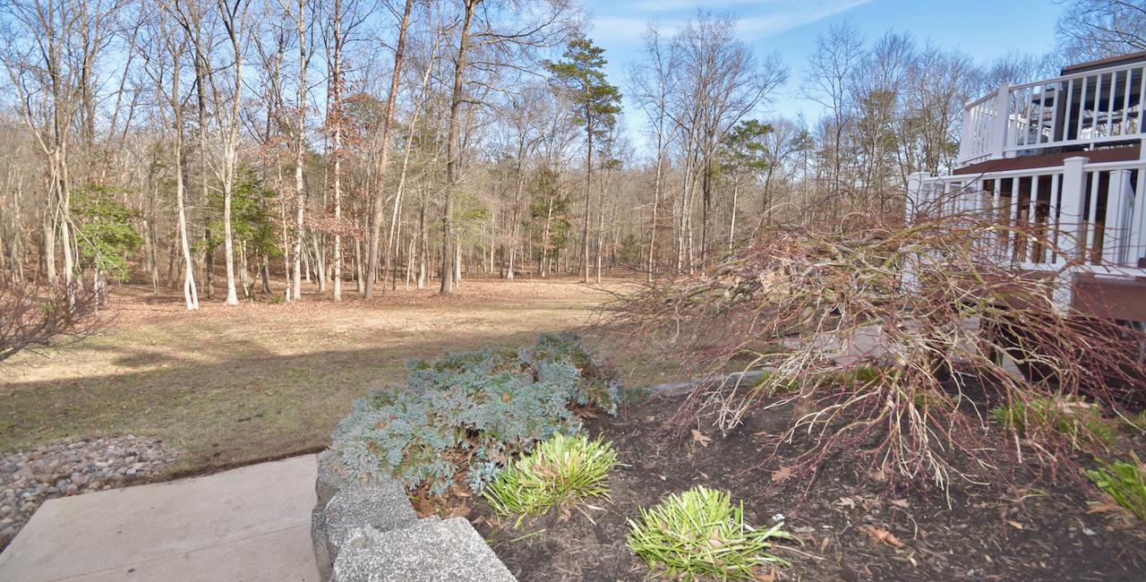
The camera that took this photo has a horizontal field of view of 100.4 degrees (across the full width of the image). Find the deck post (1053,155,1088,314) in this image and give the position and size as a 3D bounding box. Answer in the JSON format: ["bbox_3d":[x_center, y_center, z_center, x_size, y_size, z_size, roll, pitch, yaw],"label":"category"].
[{"bbox_3d":[4.080,-0.446,3.917,0.120,1.269,0.120,-4,7,-34],"label":"deck post"}]

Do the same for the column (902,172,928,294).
[{"bbox_3d":[3.469,-0.576,4.837,0.120,1.221,0.120,-4,7,-34],"label":"column"}]

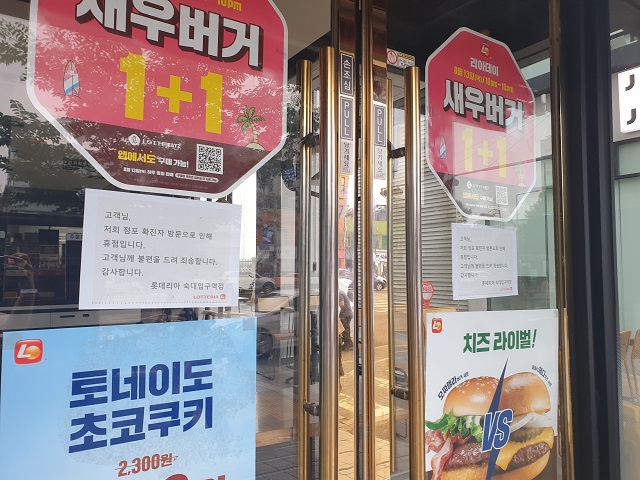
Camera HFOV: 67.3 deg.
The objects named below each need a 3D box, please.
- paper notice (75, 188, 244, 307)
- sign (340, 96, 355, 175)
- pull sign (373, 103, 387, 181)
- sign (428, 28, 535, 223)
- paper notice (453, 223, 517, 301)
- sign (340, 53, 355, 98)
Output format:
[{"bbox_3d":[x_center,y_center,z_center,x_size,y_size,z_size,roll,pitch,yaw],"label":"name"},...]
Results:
[{"bbox_3d":[-0.288,0.024,0.916,0.297,0.210,0.010,4,-4,-34],"label":"paper notice"},{"bbox_3d":[0.066,-0.253,1.168,0.038,0.189,0.010,1,-3,-34],"label":"sign"},{"bbox_3d":[0.153,-0.247,1.221,0.038,0.189,0.010,1,-3,-32],"label":"pull sign"},{"bbox_3d":[0.503,-0.342,1.448,0.499,0.566,0.010,2,-3,-32],"label":"sign"},{"bbox_3d":[0.497,0.066,1.428,0.297,0.210,0.010,1,-3,-32],"label":"paper notice"},{"bbox_3d":[0.067,-0.404,1.174,0.041,0.103,0.010,1,-3,-34],"label":"sign"}]

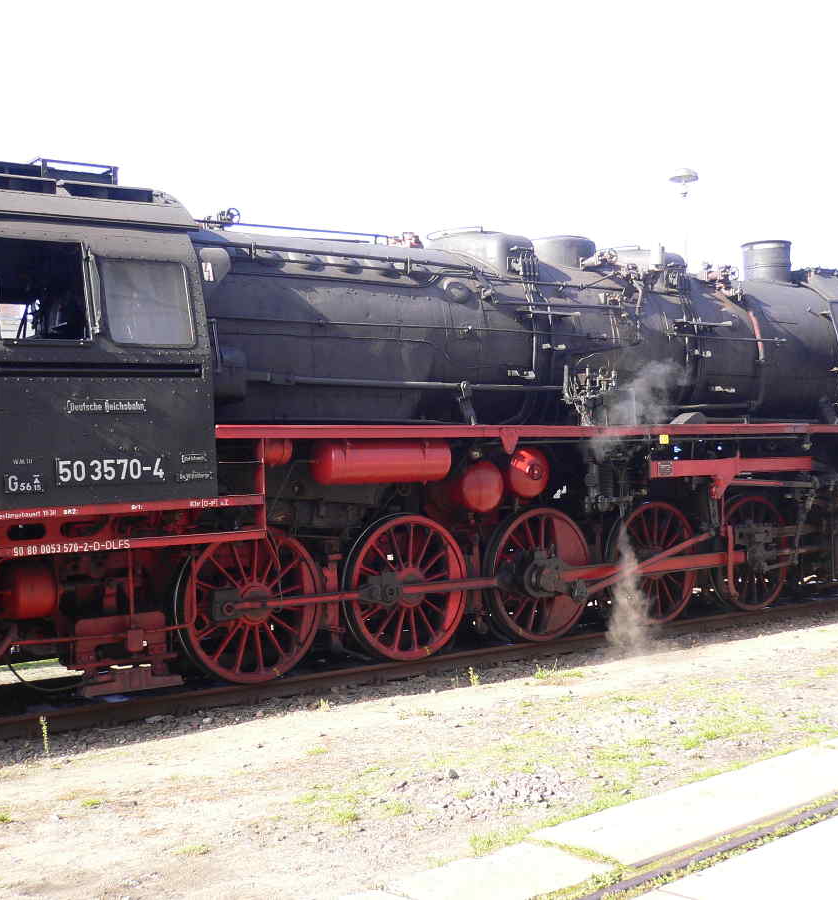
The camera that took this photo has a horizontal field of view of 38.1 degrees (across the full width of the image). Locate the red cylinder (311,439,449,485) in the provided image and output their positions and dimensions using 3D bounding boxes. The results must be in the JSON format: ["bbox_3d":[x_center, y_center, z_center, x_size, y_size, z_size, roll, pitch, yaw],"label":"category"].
[{"bbox_3d":[-0.323,0.096,11.029,1.421,0.416,0.416,-1,-2,-36],"label":"red cylinder"}]

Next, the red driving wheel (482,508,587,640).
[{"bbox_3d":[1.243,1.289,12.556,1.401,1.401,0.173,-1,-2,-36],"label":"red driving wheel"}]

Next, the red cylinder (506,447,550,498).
[{"bbox_3d":[0.552,0.285,12.946,0.507,0.507,1.979,-1,-2,-36],"label":"red cylinder"}]

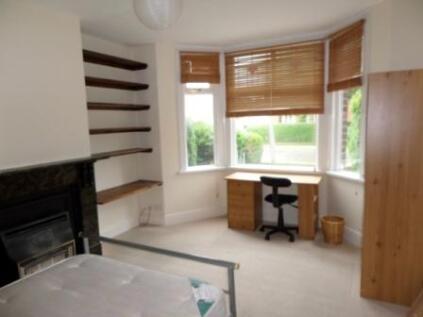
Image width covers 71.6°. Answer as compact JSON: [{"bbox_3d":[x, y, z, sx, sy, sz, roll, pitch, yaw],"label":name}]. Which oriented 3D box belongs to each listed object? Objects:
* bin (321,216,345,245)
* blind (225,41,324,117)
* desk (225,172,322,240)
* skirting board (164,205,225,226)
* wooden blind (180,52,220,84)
[{"bbox_3d":[1.515,0.893,3.650,0.262,0.281,0.262,1,7,25],"label":"bin"},{"bbox_3d":[0.887,-1.113,4.290,1.428,0.978,0.060,1,7,23],"label":"blind"},{"bbox_3d":[0.868,0.628,4.120,1.243,0.740,0.523,1,7,25],"label":"desk"},{"bbox_3d":[-0.211,0.895,4.569,1.032,0.170,0.020,-4,7,-22],"label":"skirting board"},{"bbox_3d":[-0.156,-1.358,4.422,0.635,0.457,0.050,-4,7,-22],"label":"wooden blind"}]

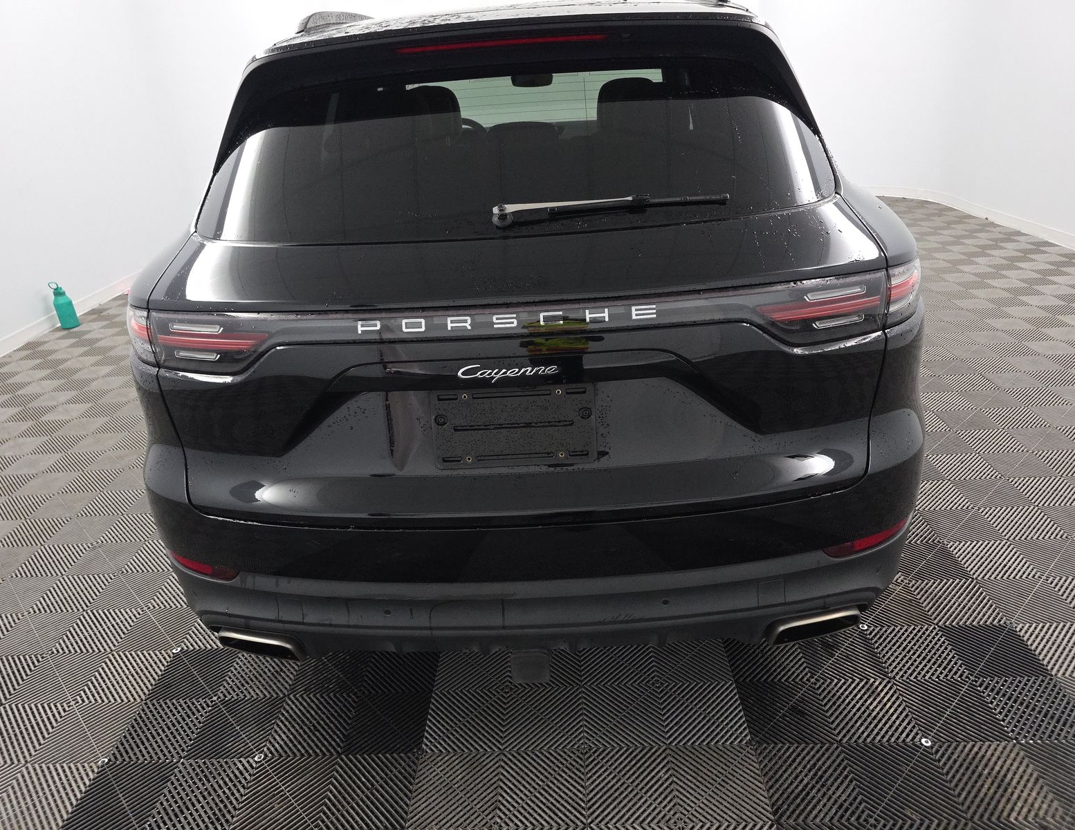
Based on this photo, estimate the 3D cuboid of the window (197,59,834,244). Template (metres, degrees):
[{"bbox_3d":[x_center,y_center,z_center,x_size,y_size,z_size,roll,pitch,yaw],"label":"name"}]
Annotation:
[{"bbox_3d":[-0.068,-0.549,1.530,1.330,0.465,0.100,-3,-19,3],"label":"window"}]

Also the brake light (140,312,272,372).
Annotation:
[{"bbox_3d":[-0.669,-0.161,1.546,0.300,0.135,0.070,4,25,17],"label":"brake light"}]

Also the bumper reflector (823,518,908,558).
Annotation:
[{"bbox_3d":[0.708,0.272,1.588,0.230,0.050,0.055,-12,25,-17],"label":"bumper reflector"}]

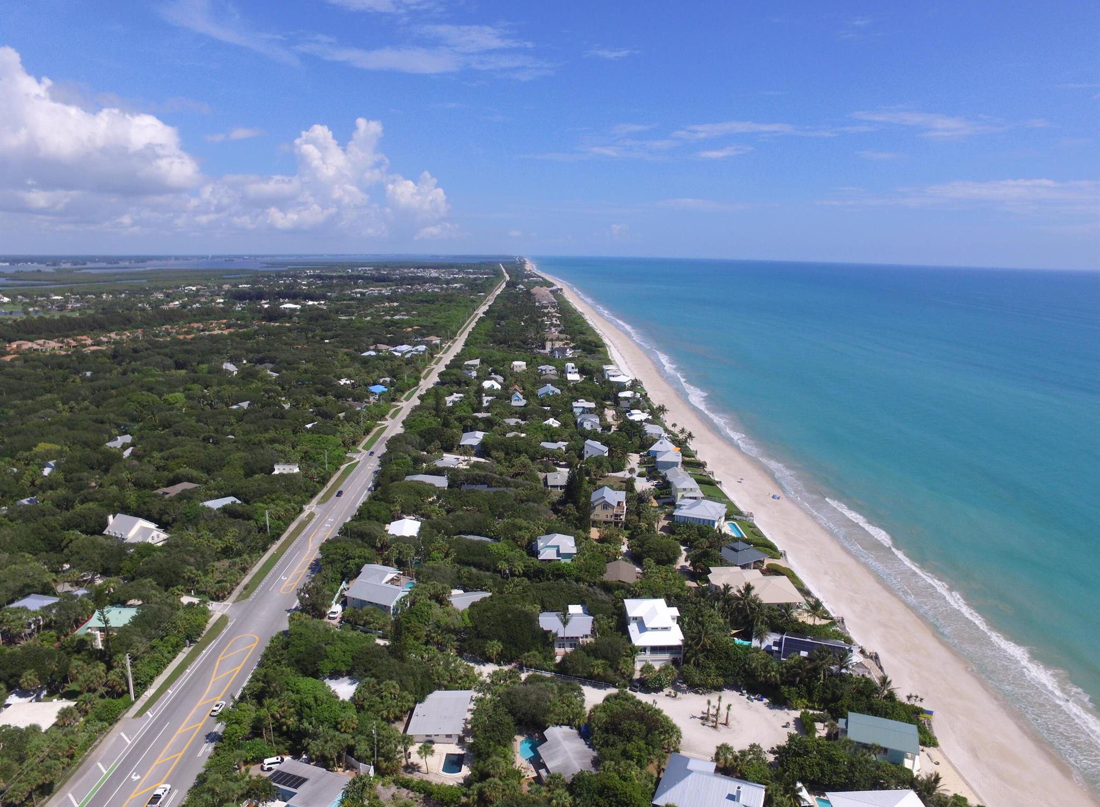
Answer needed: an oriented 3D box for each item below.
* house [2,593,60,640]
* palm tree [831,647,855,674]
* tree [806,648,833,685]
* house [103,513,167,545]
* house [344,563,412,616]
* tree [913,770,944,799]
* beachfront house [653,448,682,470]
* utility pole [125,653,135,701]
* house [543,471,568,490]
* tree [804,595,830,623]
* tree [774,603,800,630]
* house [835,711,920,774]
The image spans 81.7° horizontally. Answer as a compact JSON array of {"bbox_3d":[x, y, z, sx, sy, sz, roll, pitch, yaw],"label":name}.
[{"bbox_3d":[-142.930,57.220,174.410,12.500,7.800,9.500,4,14,13],"label":"house"},{"bbox_3d":[77.647,69.092,169.481,4.800,7.400,4.800,1,13,0],"label":"palm tree"},{"bbox_3d":[70.645,69.201,166.447,5.200,8.400,5.200,1,13,0],"label":"tree"},{"bbox_3d":[-142.070,45.310,221.030,21.000,9.500,12.500,6,14,21],"label":"house"},{"bbox_3d":[-49.830,55.930,189.590,17.500,6.200,16.500,5,14,18],"label":"house"},{"bbox_3d":[76.432,76.951,128.021,5.600,5.800,5.600,0,13,-1],"label":"tree"},{"bbox_3d":[60.049,29.057,327.453,13.000,7.500,12.500,0,13,-4],"label":"beachfront house"},{"bbox_3d":[-100.425,65.517,152.118,0.700,12.200,0.500,0,13,-1],"label":"utility pole"},{"bbox_3d":[3.929,37.525,304.889,10.700,4.300,15.000,1,13,0],"label":"house"},{"bbox_3d":[79.242,61.674,189.363,6.800,7.600,6.800,0,13,-1],"label":"tree"},{"bbox_3d":[69.793,62.712,186.999,6.600,6.400,6.600,0,13,-1],"label":"tree"},{"bbox_3d":[72.586,73.845,140.153,15.500,6.200,9.600,5,14,17],"label":"house"}]

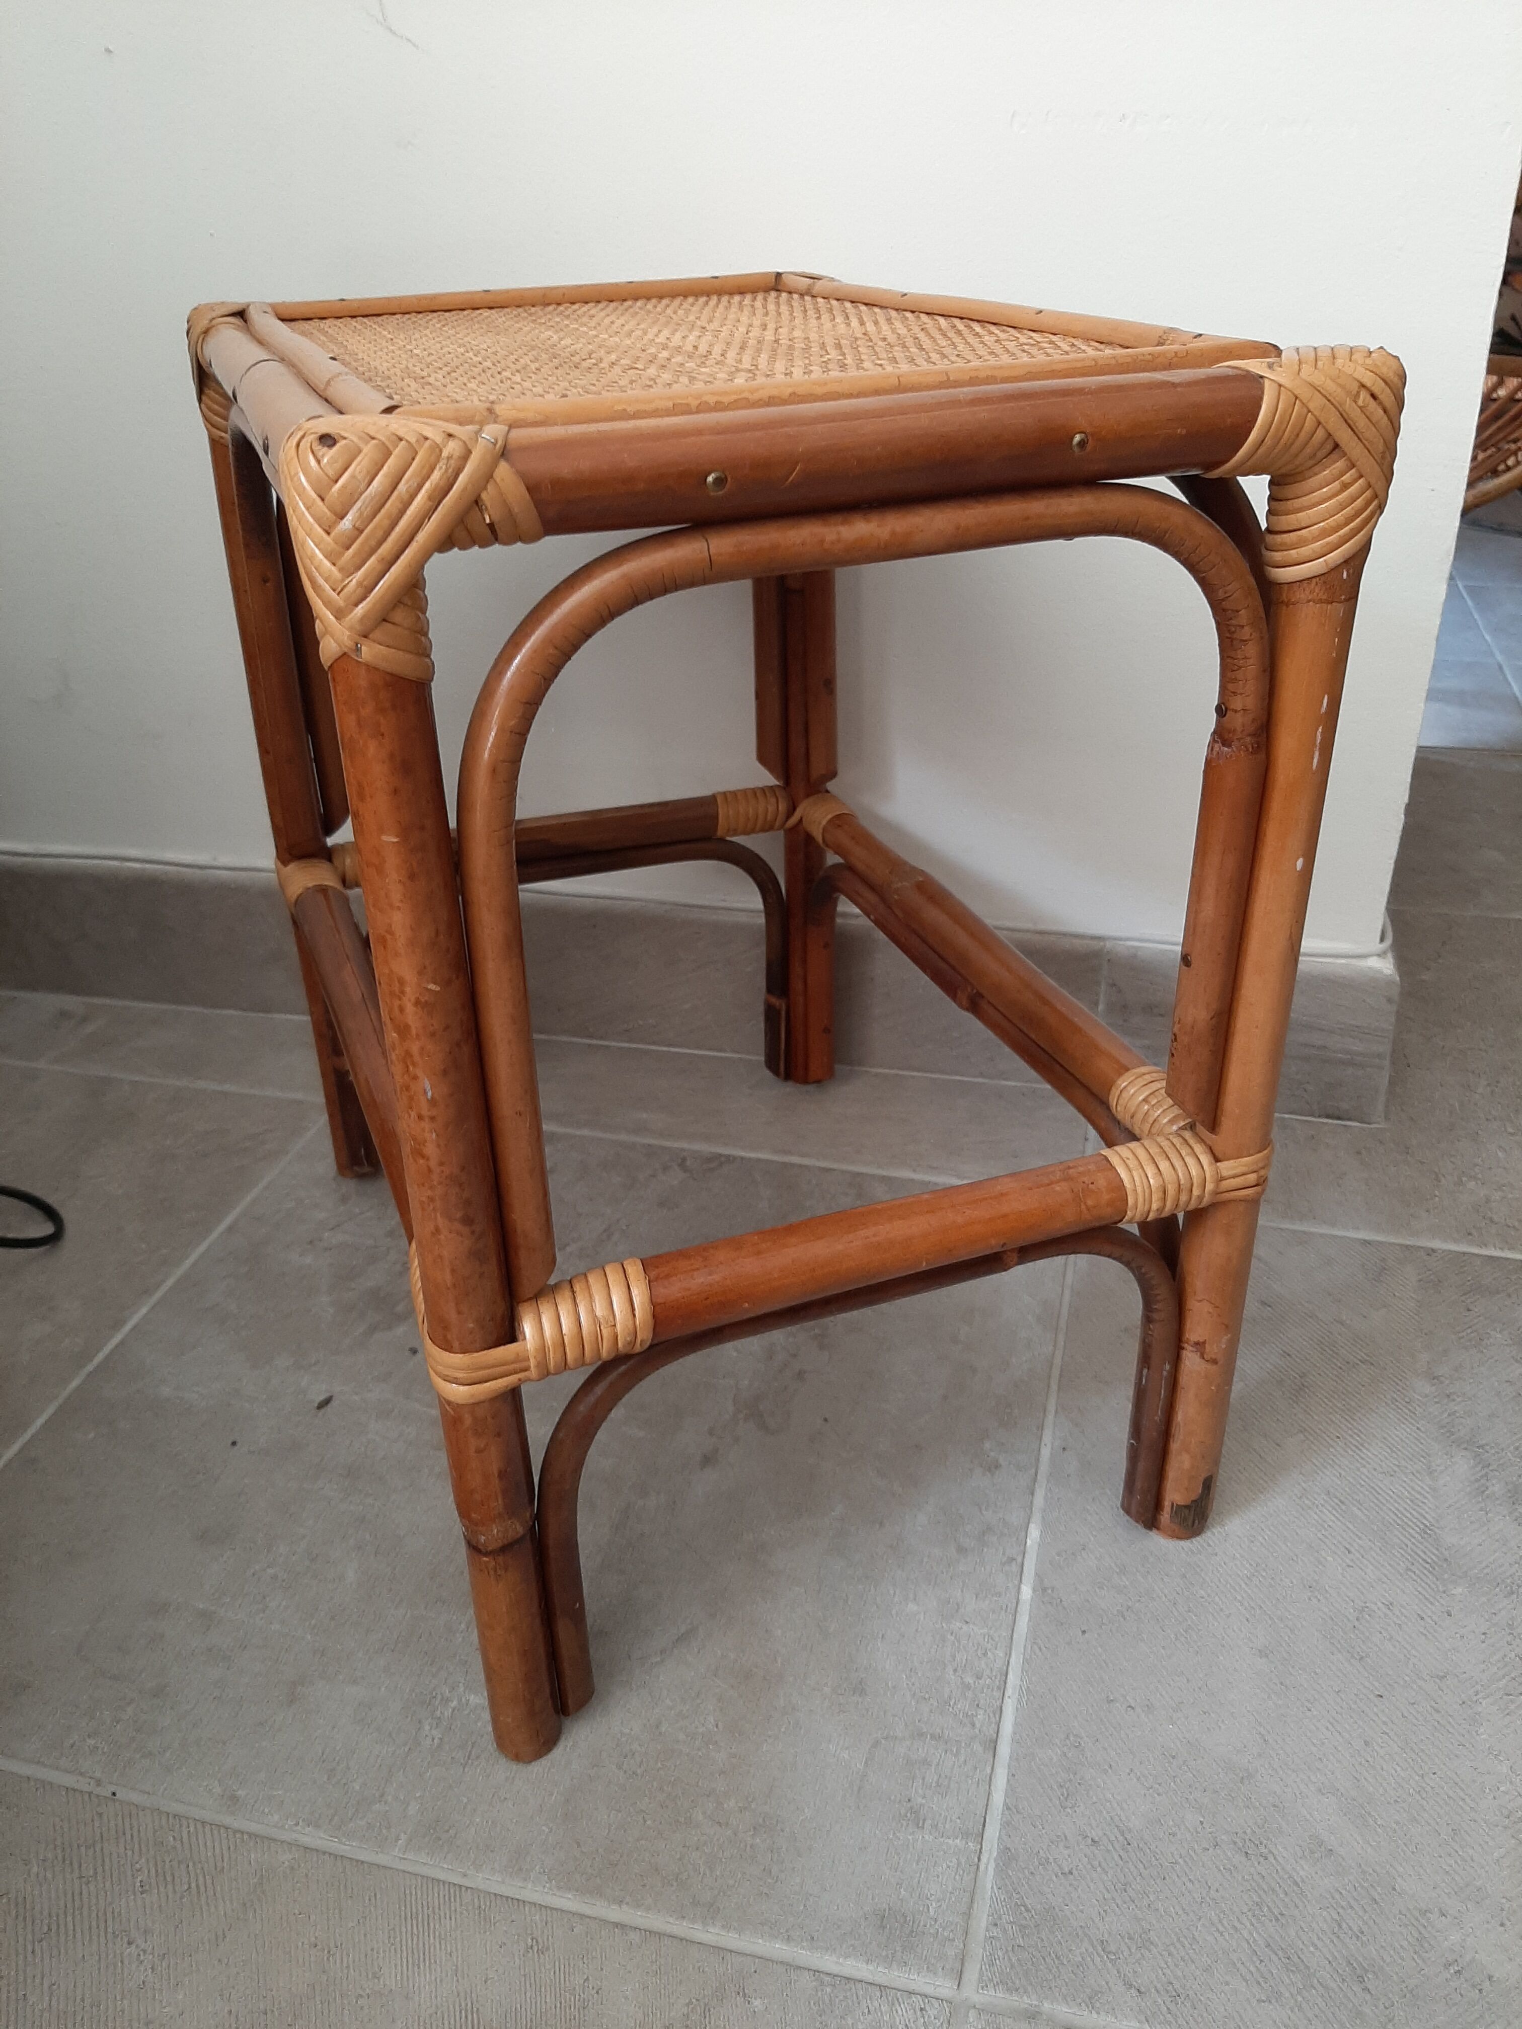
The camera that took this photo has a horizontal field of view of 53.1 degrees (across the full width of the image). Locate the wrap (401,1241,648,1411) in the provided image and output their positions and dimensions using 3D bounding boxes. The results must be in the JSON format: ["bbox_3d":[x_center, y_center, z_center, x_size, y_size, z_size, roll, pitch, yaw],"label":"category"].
[{"bbox_3d":[-0.079,0.092,0.501,0.072,0.039,0.071,-11,30,-18],"label":"wrap"}]

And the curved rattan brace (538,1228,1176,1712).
[{"bbox_3d":[0.043,0.165,0.578,0.262,0.173,0.014,-11,30,-18],"label":"curved rattan brace"}]

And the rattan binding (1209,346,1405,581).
[{"bbox_3d":[0.150,-0.167,0.461,0.074,0.068,0.062,-11,30,-18],"label":"rattan binding"}]

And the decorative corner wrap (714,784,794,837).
[{"bbox_3d":[-0.004,-0.122,0.907,0.050,0.029,0.029,-11,30,-18],"label":"decorative corner wrap"}]

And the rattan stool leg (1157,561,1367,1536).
[{"bbox_3d":[0.177,0.038,0.562,0.025,0.400,0.025,-11,30,-18],"label":"rattan stool leg"}]

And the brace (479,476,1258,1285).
[{"bbox_3d":[0.041,-0.037,0.464,0.261,0.229,0.019,-11,30,-18],"label":"brace"}]

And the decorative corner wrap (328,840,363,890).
[{"bbox_3d":[-0.212,-0.081,0.836,0.046,0.029,0.029,-11,30,-18],"label":"decorative corner wrap"}]

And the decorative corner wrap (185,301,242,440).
[{"bbox_3d":[-0.230,-0.293,0.700,0.063,0.060,0.062,-11,30,-18],"label":"decorative corner wrap"}]

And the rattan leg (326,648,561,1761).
[{"bbox_3d":[-0.090,0.090,0.471,0.025,0.404,0.025,-11,30,-18],"label":"rattan leg"}]

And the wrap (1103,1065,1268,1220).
[{"bbox_3d":[0.147,0.047,0.585,0.080,0.038,0.084,-11,30,-18],"label":"wrap"}]

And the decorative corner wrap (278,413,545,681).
[{"bbox_3d":[-0.089,-0.119,0.380,0.059,0.064,0.062,-11,30,-18],"label":"decorative corner wrap"}]

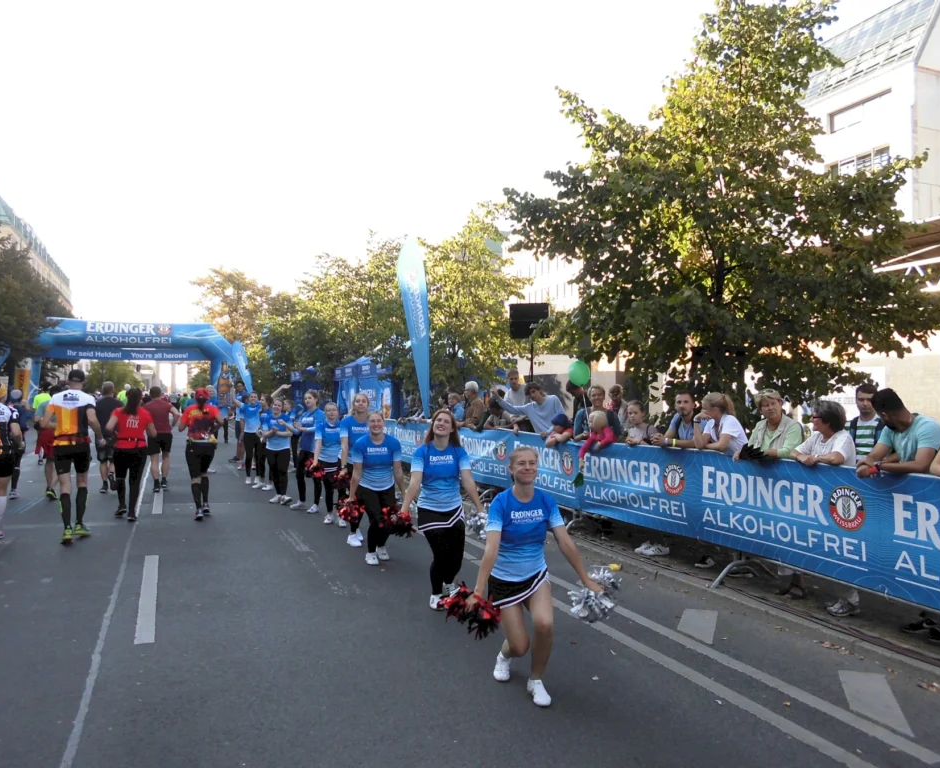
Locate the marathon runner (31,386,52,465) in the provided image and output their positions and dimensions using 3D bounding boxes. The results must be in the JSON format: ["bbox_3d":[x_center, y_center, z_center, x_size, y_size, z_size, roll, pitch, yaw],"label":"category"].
[{"bbox_3d":[-9.190,0.939,16.587,0.520,1.771,0.480,1,-1,-22],"label":"marathon runner"}]

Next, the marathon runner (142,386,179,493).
[{"bbox_3d":[-5.238,0.915,12.986,0.580,1.745,0.500,1,-1,-22],"label":"marathon runner"}]

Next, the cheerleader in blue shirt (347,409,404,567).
[{"bbox_3d":[-0.894,0.976,7.350,0.550,1.450,0.500,0,-1,-6],"label":"cheerleader in blue shirt"}]

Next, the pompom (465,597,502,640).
[{"bbox_3d":[0.072,1.250,4.100,0.210,0.235,0.210,0,-1,0],"label":"pompom"}]

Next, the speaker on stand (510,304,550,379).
[{"bbox_3d":[1.014,0.198,13.000,0.680,3.130,0.550,0,-1,12],"label":"speaker on stand"}]

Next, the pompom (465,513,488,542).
[{"bbox_3d":[0.057,1.075,5.800,0.210,0.220,0.210,0,-1,0],"label":"pompom"}]

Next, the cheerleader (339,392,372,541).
[{"bbox_3d":[-1.178,0.900,8.200,0.500,1.620,0.450,0,-1,-6],"label":"cheerleader"}]

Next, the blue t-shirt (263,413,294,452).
[{"bbox_3d":[-2.793,0.699,11.200,0.430,0.560,0.300,0,-1,-10],"label":"blue t-shirt"}]

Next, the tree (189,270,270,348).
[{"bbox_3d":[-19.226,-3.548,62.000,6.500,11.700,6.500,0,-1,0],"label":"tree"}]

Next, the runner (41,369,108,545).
[{"bbox_3d":[-4.377,0.766,8.487,0.640,1.865,0.550,1,-1,-22],"label":"runner"}]

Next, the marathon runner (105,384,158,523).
[{"bbox_3d":[-4.313,0.883,9.800,0.590,1.680,0.460,0,-1,-22],"label":"marathon runner"}]

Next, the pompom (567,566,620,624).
[{"bbox_3d":[0.639,1.094,3.980,0.270,0.280,0.260,1,-1,-6],"label":"pompom"}]

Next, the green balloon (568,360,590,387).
[{"bbox_3d":[1.167,-0.112,8.200,0.235,0.280,0.235,1,-1,0],"label":"green balloon"}]

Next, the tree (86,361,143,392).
[{"bbox_3d":[-62.547,-0.563,135.063,9.500,8.800,9.000,1,-1,-22],"label":"tree"}]

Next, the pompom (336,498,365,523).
[{"bbox_3d":[-1.119,1.184,7.200,0.260,0.240,0.250,1,-1,-6],"label":"pompom"}]

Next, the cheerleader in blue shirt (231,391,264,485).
[{"bbox_3d":[-3.989,0.902,13.850,0.580,1.740,0.420,0,-1,-14],"label":"cheerleader in blue shirt"}]

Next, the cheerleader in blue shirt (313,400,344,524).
[{"bbox_3d":[-1.802,0.993,9.733,0.460,1.517,0.420,1,-1,-7],"label":"cheerleader in blue shirt"}]

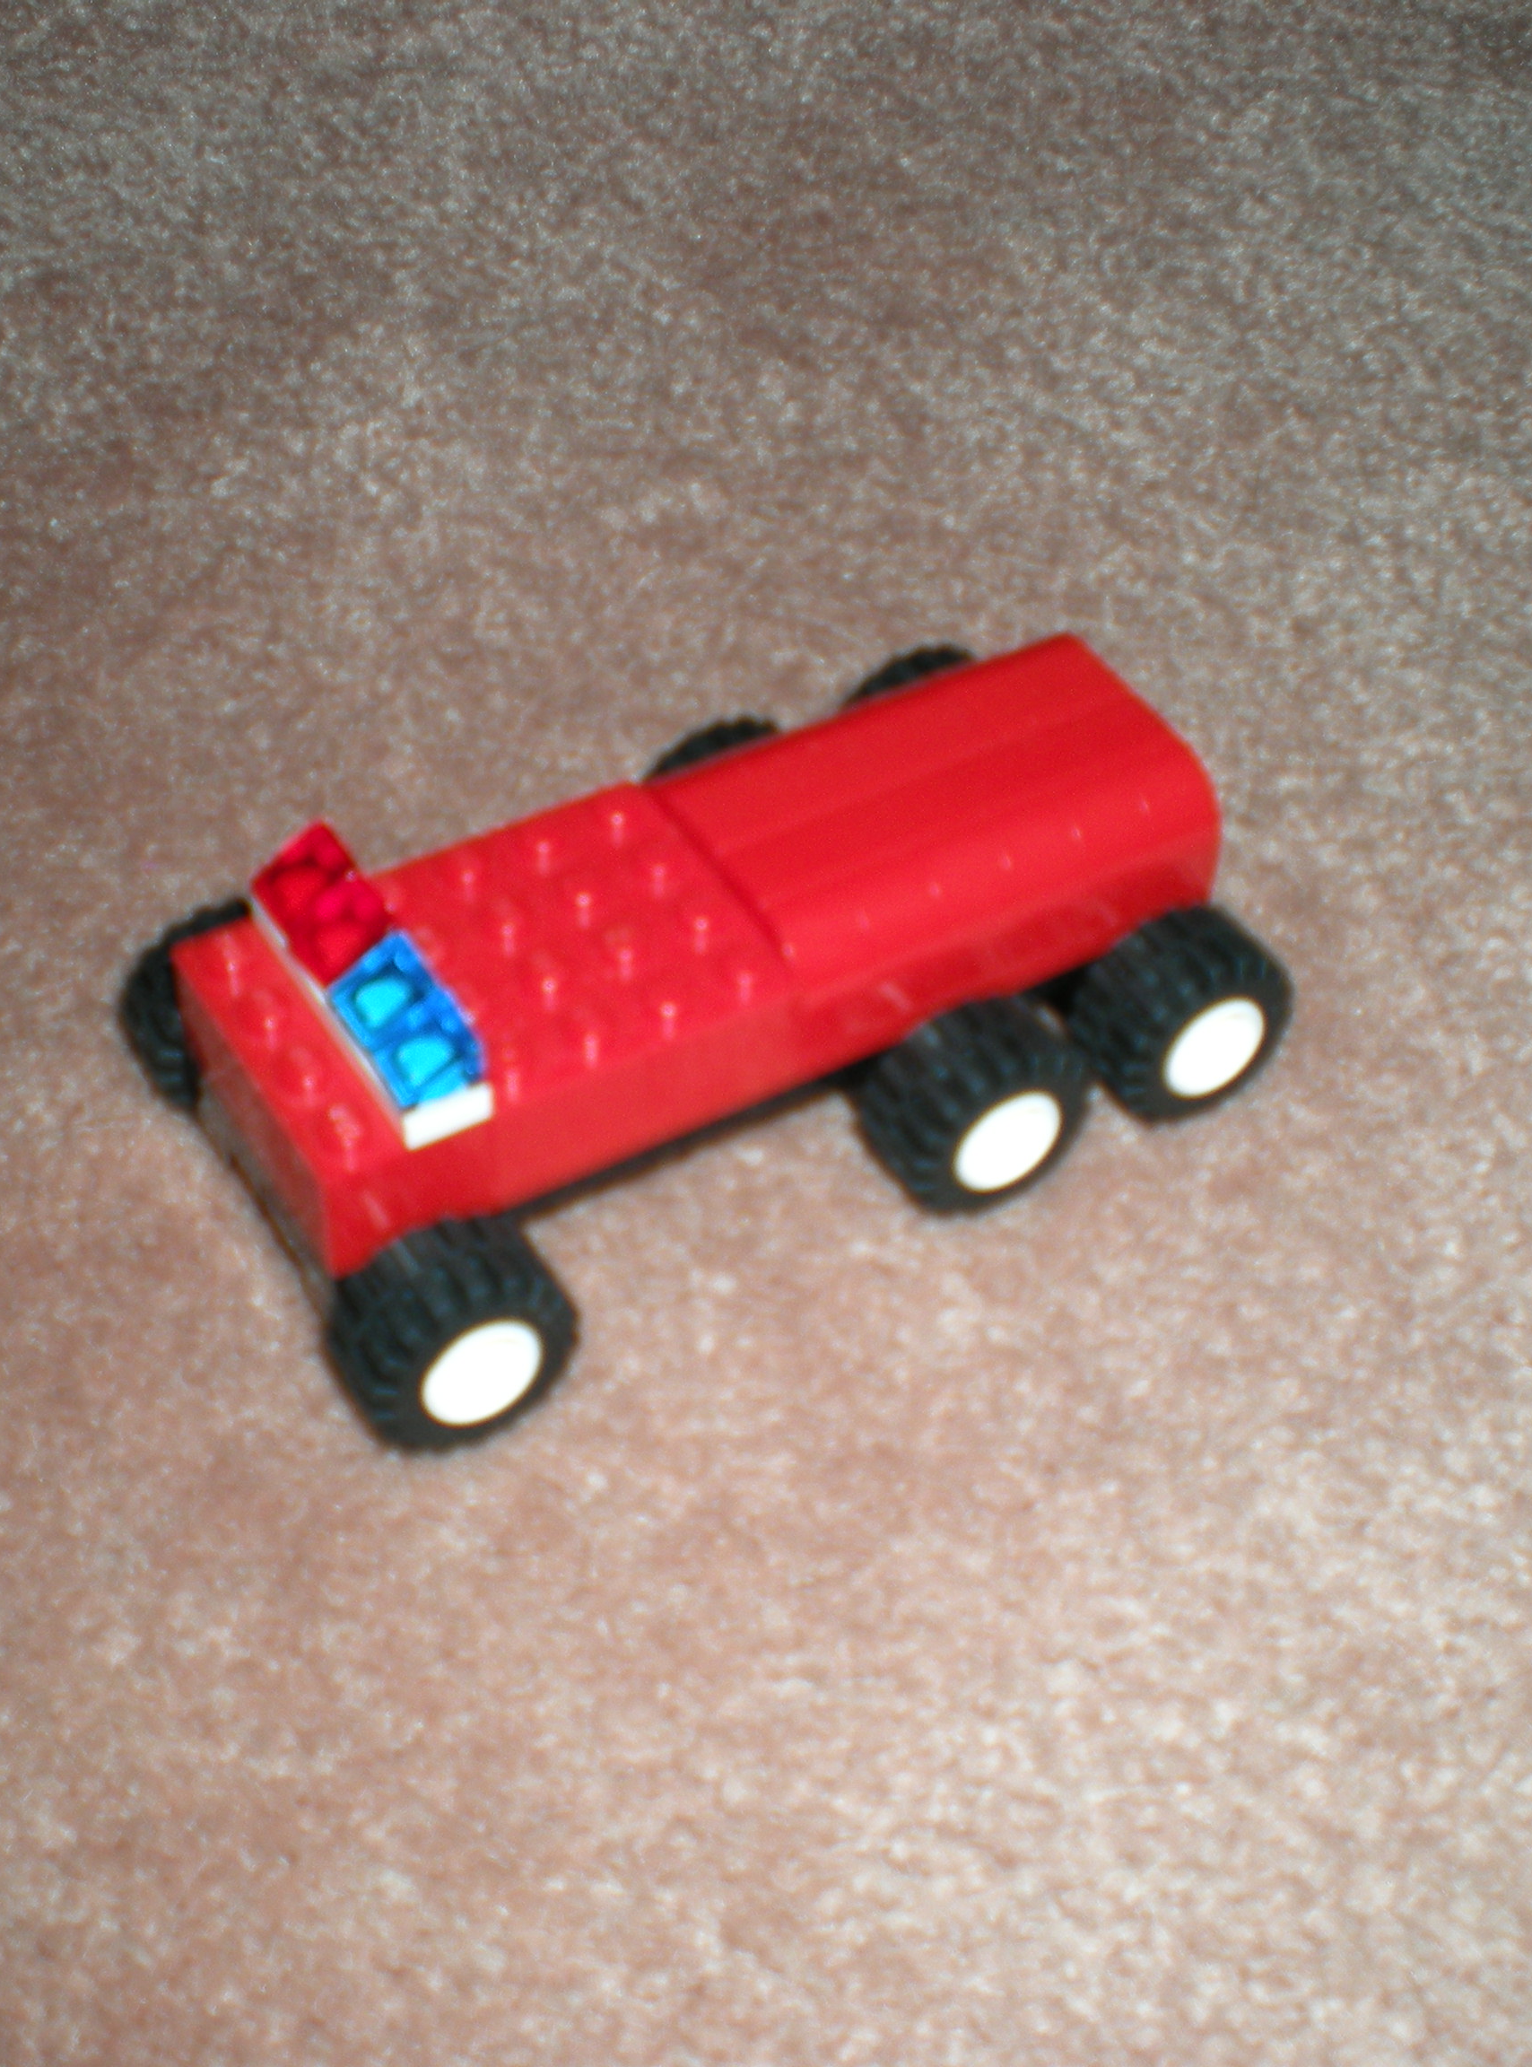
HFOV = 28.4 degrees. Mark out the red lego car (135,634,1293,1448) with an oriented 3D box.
[{"bbox_3d":[-0.004,-0.008,0.292,0.101,0.038,0.055,-22,52,-21],"label":"red lego car"}]

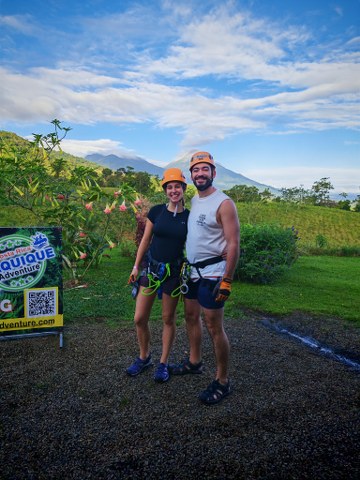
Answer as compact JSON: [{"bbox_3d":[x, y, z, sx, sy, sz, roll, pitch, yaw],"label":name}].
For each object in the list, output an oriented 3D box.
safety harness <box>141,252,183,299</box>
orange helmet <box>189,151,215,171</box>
[{"bbox_3d":[-0.146,0.280,2.705,0.340,0.350,0.270,3,6,17],"label":"safety harness"},{"bbox_3d":[0.167,-0.595,2.521,0.210,0.155,0.265,2,4,12],"label":"orange helmet"}]

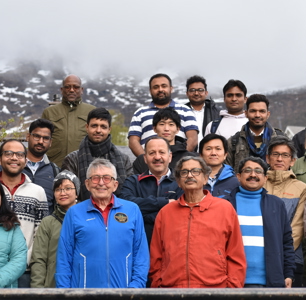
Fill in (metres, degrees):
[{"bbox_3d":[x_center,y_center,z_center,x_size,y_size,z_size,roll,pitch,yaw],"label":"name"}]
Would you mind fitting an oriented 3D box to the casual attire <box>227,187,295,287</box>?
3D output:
[{"bbox_3d":[0.642,0.552,8.300,0.530,0.650,0.300,-2,-9,10],"label":"casual attire"}]

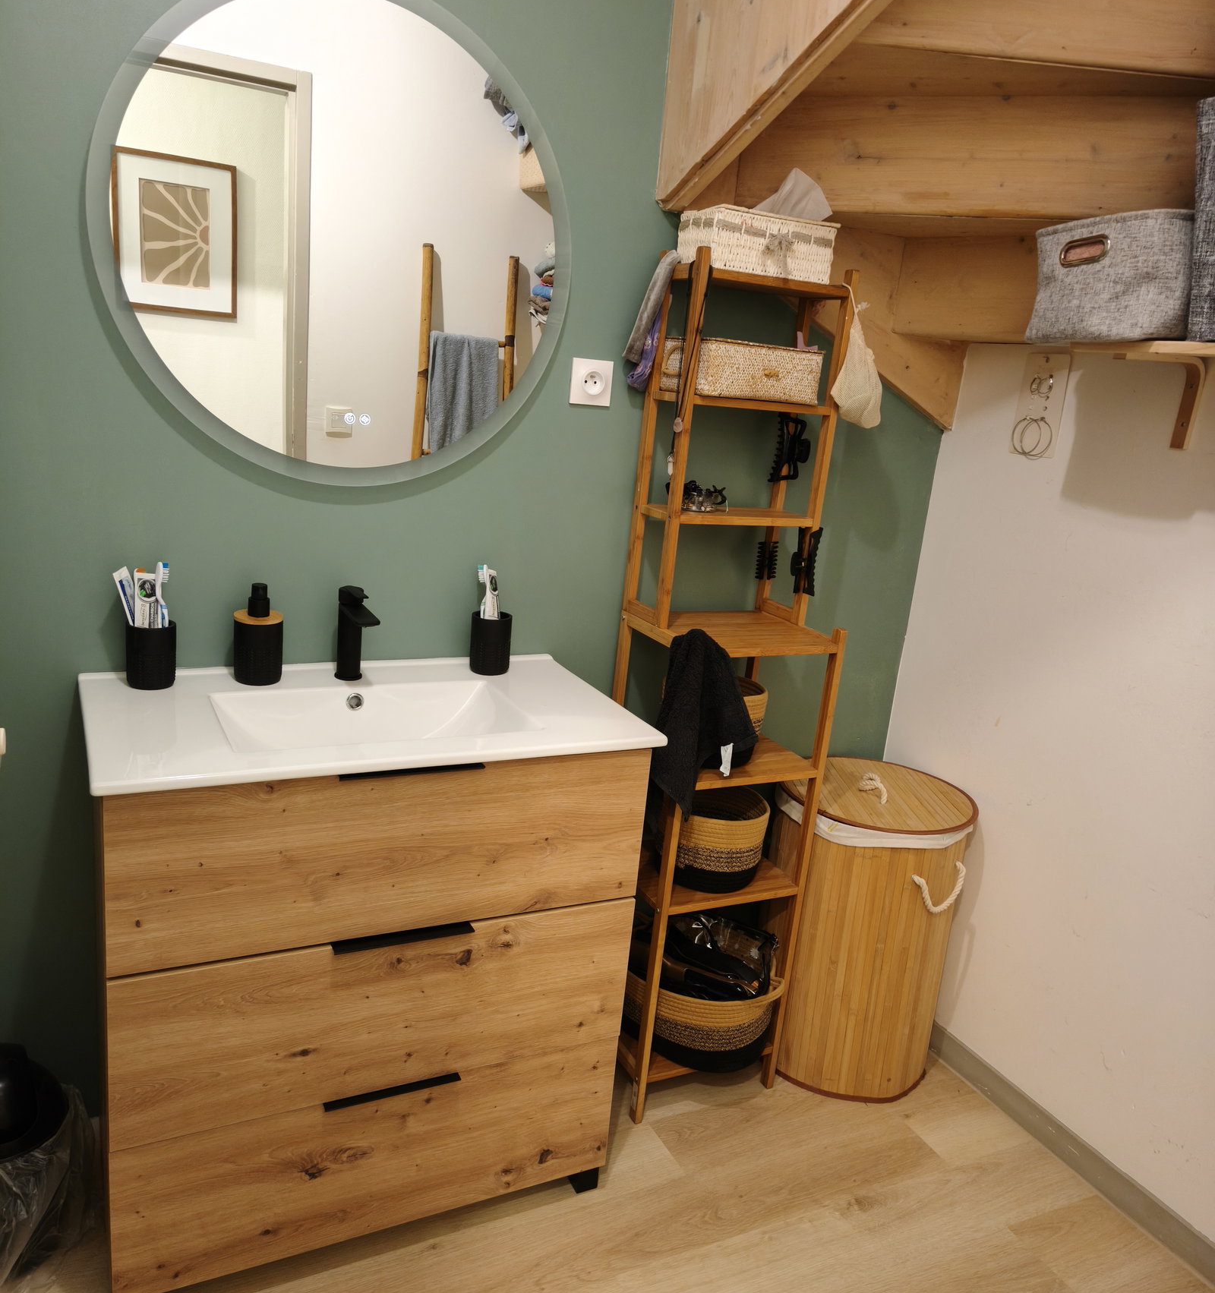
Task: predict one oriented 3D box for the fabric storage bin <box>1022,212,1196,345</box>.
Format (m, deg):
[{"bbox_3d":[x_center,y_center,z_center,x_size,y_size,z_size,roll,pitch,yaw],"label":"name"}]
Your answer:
[{"bbox_3d":[0.895,-0.579,1.752,0.240,0.182,0.320,-1,16,-23],"label":"fabric storage bin"}]

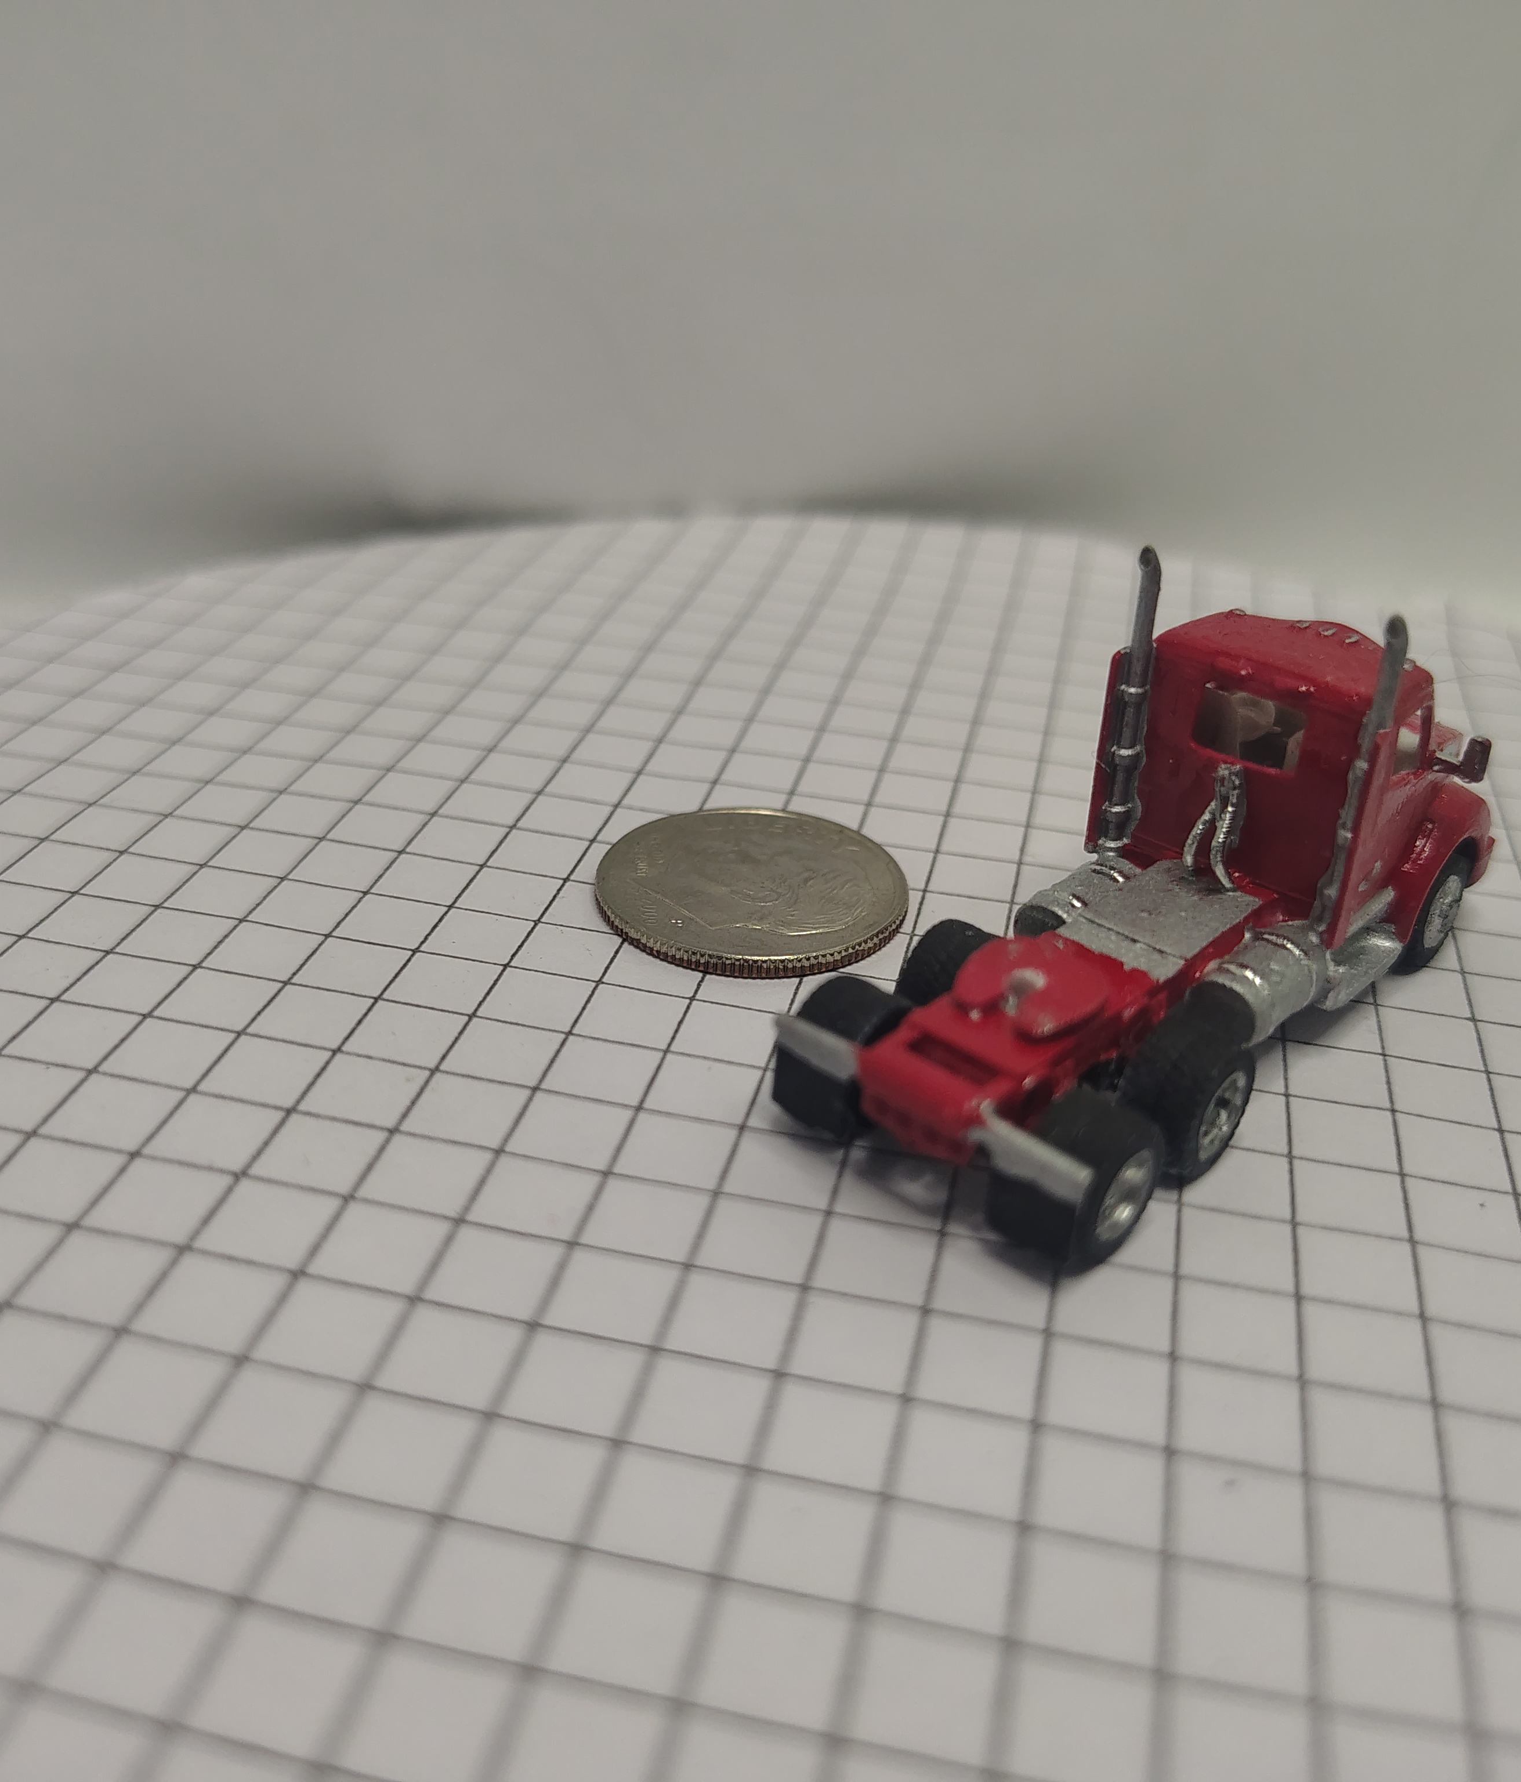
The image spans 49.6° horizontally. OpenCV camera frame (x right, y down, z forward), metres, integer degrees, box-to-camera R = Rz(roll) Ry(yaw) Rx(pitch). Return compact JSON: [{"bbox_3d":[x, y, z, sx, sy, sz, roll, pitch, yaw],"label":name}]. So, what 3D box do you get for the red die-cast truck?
[{"bbox_3d":[0.021,-0.004,0.082,0.020,0.023,0.045,26,37,33],"label":"red die-cast truck"}]

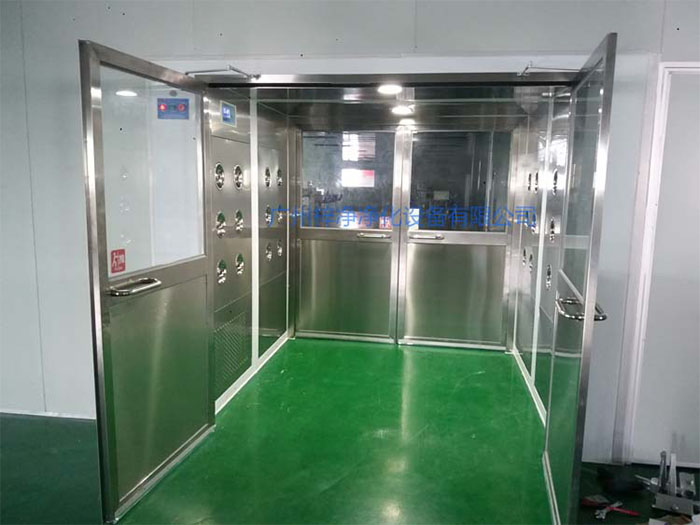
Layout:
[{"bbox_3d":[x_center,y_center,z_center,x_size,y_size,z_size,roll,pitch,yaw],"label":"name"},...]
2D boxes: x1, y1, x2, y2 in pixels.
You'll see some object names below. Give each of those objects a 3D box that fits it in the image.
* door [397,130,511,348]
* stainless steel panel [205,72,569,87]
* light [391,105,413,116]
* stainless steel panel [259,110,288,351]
[{"bbox_3d":[0.911,-0.201,4.972,0.945,1.915,0.050,2,8,9],"label":"door"},{"bbox_3d":[0.152,-0.955,2.986,1.967,0.062,0.060,2,9,9],"label":"stainless steel panel"},{"bbox_3d":[0.399,-1.176,4.425,0.160,0.040,0.160,2,9,9],"label":"light"},{"bbox_3d":[-0.633,-0.274,4.664,0.040,1.901,0.893,2,8,9],"label":"stainless steel panel"}]

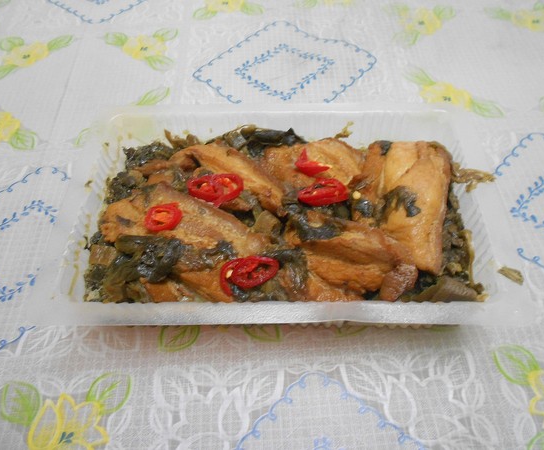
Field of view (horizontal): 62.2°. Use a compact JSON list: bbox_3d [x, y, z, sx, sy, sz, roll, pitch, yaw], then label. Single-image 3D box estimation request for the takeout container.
[{"bbox_3d":[0.004,-0.001,0.240,0.213,0.045,0.131,0,57,1],"label":"takeout container"}]

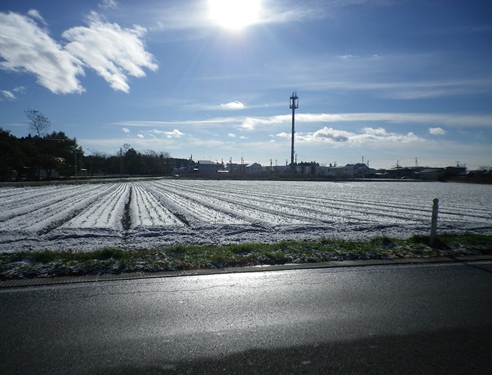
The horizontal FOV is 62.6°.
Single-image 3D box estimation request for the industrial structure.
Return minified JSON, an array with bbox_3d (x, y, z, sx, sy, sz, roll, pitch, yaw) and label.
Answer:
[{"bbox_3d":[22.458,-25.253,190.000,4.000,39.701,4.000,1,2,0],"label":"industrial structure"}]

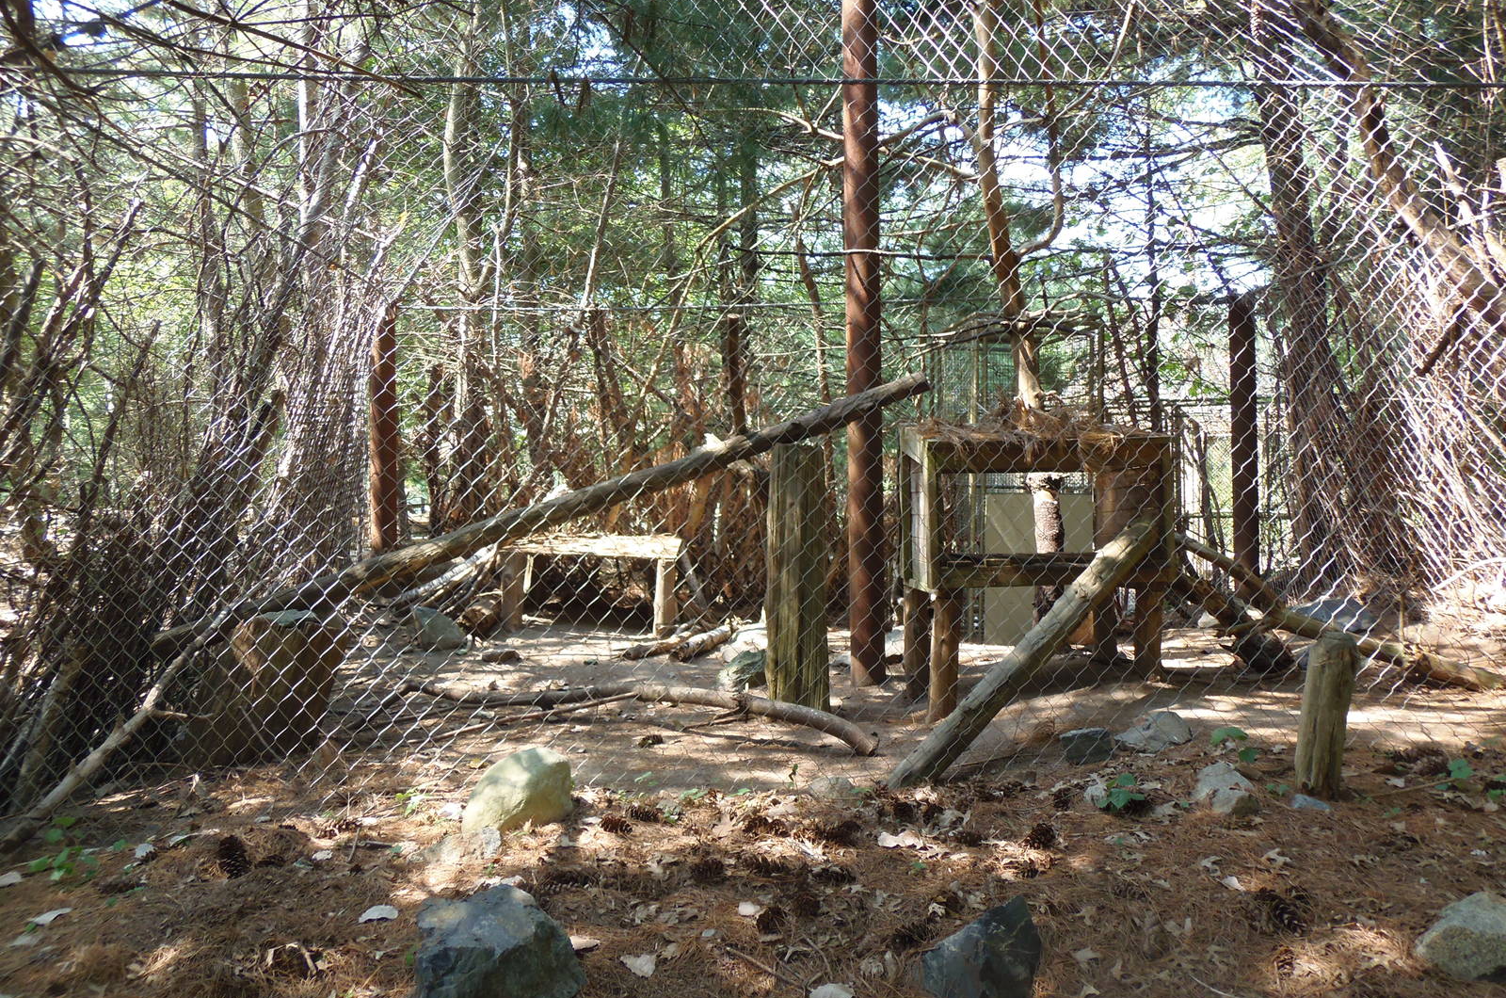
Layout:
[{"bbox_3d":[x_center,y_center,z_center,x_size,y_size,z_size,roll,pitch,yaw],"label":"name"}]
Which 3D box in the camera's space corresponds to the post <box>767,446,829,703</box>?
[{"bbox_3d":[0.192,0.327,4.360,0.250,1.100,0.240,0,-1,0],"label":"post"}]

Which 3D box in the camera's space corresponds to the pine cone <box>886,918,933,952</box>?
[{"bbox_3d":[0.298,0.832,1.993,0.095,0.056,0.060,-2,3,-30],"label":"pine cone"}]

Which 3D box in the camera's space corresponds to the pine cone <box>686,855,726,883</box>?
[{"bbox_3d":[-0.101,0.797,2.248,0.080,0.055,0.065,-1,3,0],"label":"pine cone"}]

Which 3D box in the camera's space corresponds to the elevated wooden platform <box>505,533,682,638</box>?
[{"bbox_3d":[-0.778,0.423,5.227,0.830,0.410,0.600,-1,3,0],"label":"elevated wooden platform"}]

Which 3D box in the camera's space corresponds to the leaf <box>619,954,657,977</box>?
[{"bbox_3d":[-0.219,0.893,2.000,0.070,0.020,0.070,0,-1,0],"label":"leaf"}]

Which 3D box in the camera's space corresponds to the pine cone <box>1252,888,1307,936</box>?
[{"bbox_3d":[1.081,0.848,2.140,0.065,0.055,0.110,0,-1,-34],"label":"pine cone"}]

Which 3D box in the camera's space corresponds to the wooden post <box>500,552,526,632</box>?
[{"bbox_3d":[-1.180,0.446,5.115,0.105,0.385,0.105,-1,3,0],"label":"wooden post"}]

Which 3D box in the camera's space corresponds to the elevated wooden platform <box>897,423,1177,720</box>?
[{"bbox_3d":[1.170,0.285,4.450,0.990,1.180,0.620,0,-1,-4],"label":"elevated wooden platform"}]

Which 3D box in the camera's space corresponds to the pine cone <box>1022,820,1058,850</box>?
[{"bbox_3d":[0.694,0.814,2.530,0.068,0.052,0.070,0,-1,-17],"label":"pine cone"}]

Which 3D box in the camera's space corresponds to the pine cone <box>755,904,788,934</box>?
[{"bbox_3d":[0.037,0.866,2.150,0.065,0.050,0.070,0,-1,0],"label":"pine cone"}]

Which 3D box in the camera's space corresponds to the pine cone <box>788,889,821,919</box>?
[{"bbox_3d":[0.104,0.816,2.104,0.066,0.055,0.068,-1,3,0],"label":"pine cone"}]

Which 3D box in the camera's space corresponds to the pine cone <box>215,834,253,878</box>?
[{"bbox_3d":[-1.117,0.769,2.249,0.068,0.095,0.068,-13,3,-25],"label":"pine cone"}]

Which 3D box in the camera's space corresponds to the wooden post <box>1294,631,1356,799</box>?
[{"bbox_3d":[1.442,0.540,2.618,0.117,0.400,0.117,8,3,27],"label":"wooden post"}]

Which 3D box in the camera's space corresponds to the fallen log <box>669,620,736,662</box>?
[{"bbox_3d":[-0.261,0.763,5.625,0.085,0.090,0.736,0,-1,21],"label":"fallen log"}]

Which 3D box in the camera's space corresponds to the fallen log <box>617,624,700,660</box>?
[{"bbox_3d":[-0.491,0.770,5.650,0.100,0.100,0.807,0,-1,24],"label":"fallen log"}]

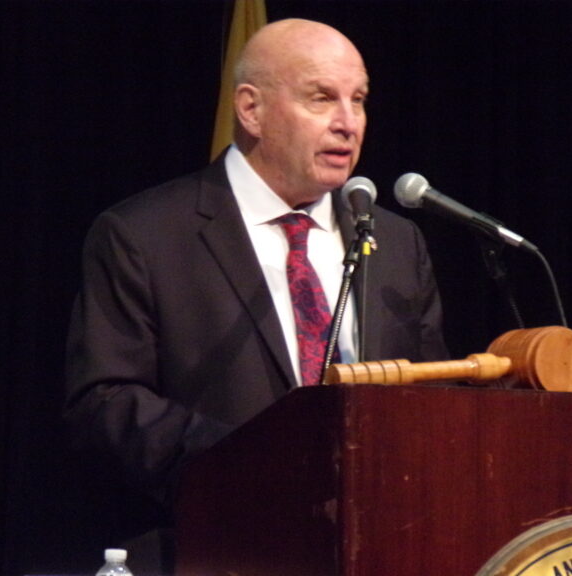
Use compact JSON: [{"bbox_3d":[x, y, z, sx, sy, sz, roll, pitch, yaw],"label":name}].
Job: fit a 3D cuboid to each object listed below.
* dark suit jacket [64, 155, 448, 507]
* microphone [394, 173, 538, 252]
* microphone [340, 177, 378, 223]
[{"bbox_3d":[-0.035,0.164,9.750,0.560,0.730,0.380,2,-4,-32],"label":"dark suit jacket"},{"bbox_3d":[0.236,-0.111,9.500,0.185,0.051,0.051,22,2,16],"label":"microphone"},{"bbox_3d":[0.105,-0.114,9.490,0.051,0.051,0.180,0,16,-3],"label":"microphone"}]

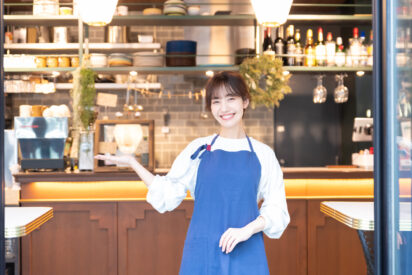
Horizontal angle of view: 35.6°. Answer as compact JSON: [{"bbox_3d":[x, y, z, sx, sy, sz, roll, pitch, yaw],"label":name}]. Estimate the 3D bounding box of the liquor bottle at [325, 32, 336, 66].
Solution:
[{"bbox_3d":[0.954,-0.671,4.904,0.074,0.262,0.074,0,1,-2],"label":"liquor bottle"}]

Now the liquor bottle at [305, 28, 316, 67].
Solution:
[{"bbox_3d":[0.798,-0.684,4.898,0.077,0.290,0.077,0,1,-2],"label":"liquor bottle"}]

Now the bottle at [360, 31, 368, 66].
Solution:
[{"bbox_3d":[1.221,-0.682,4.944,0.069,0.275,0.069,0,1,-2],"label":"bottle"}]

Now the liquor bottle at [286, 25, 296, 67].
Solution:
[{"bbox_3d":[0.654,-0.698,4.892,0.070,0.319,0.070,0,1,-2],"label":"liquor bottle"}]

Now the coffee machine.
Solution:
[{"bbox_3d":[-1.155,0.044,4.700,0.373,0.383,0.460,0,1,-2],"label":"coffee machine"}]

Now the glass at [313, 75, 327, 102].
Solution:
[{"bbox_3d":[0.861,-0.369,4.850,0.096,0.216,0.096,0,1,-2],"label":"glass"}]

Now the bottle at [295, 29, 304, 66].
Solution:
[{"bbox_3d":[0.711,-0.682,4.894,0.067,0.287,0.067,0,1,-2],"label":"bottle"}]

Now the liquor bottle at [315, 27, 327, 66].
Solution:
[{"bbox_3d":[0.878,-0.692,4.901,0.074,0.304,0.074,0,1,-2],"label":"liquor bottle"}]

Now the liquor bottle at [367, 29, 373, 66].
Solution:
[{"bbox_3d":[1.269,-0.683,4.917,0.070,0.283,0.070,0,1,-2],"label":"liquor bottle"}]

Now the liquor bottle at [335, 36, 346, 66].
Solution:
[{"bbox_3d":[1.030,-0.654,4.907,0.075,0.228,0.075,0,1,-2],"label":"liquor bottle"}]

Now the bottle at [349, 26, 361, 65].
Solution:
[{"bbox_3d":[1.145,-0.692,4.912,0.080,0.302,0.080,0,1,-2],"label":"bottle"}]

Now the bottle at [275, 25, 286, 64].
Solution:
[{"bbox_3d":[0.568,-0.699,4.889,0.074,0.322,0.074,0,1,-2],"label":"bottle"}]

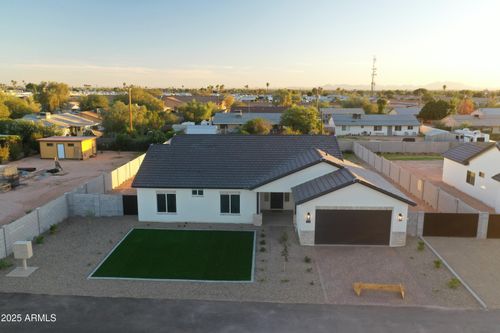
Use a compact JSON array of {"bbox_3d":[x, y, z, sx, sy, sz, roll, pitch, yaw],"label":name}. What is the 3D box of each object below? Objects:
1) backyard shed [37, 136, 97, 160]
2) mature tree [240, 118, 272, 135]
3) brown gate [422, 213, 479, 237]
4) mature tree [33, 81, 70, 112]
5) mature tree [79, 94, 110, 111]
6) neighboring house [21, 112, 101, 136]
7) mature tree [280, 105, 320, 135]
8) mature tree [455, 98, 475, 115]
[{"bbox_3d":[-27.135,-2.919,58.367,6.700,2.900,5.000,1,11,5],"label":"backyard shed"},{"bbox_3d":[1.335,-7.289,76.061,6.066,4.188,5.763,1,11,2],"label":"mature tree"},{"bbox_3d":[13.764,4.025,26.532,3.680,1.720,0.100,1,11,2],"label":"brown gate"},{"bbox_3d":[-59.754,-19.675,118.218,11.140,12.360,11.140,0,11,2],"label":"mature tree"},{"bbox_3d":[-45.395,-16.811,114.284,8.170,8.280,8.170,0,11,2],"label":"mature tree"},{"bbox_3d":[-43.026,-9.809,89.087,16.430,4.400,12.000,0,11,2],"label":"neighboring house"},{"bbox_3d":[10.062,-8.953,78.506,7.910,6.860,7.910,0,11,2],"label":"mature tree"},{"bbox_3d":[68.332,-17.992,123.821,5.575,6.919,5.296,1,11,2],"label":"mature tree"}]

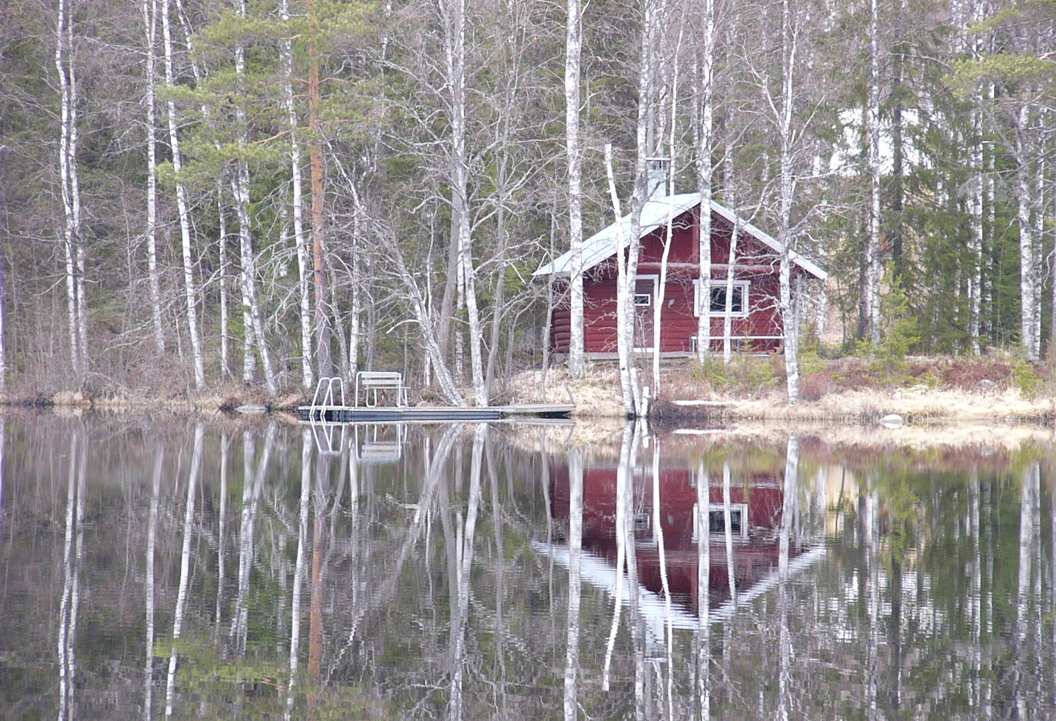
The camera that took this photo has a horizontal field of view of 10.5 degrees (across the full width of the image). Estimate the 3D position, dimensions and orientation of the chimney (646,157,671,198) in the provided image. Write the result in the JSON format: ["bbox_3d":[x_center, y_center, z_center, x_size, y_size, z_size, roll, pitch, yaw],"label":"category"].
[{"bbox_3d":[3.525,-4.941,155.900,0.580,1.130,0.580,0,0,-12],"label":"chimney"}]

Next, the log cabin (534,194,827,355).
[{"bbox_3d":[4.000,-2.260,154.300,6.800,4.250,5.400,0,0,-12],"label":"log cabin"}]

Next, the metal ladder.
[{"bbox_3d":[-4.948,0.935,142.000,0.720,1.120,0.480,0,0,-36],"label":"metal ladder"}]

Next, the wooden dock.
[{"bbox_3d":[-2.240,1.290,143.900,6.800,0.360,2.100,0,0,-37],"label":"wooden dock"}]

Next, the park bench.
[{"bbox_3d":[-3.609,0.710,142.500,1.250,0.870,0.520,0,0,-36],"label":"park bench"}]

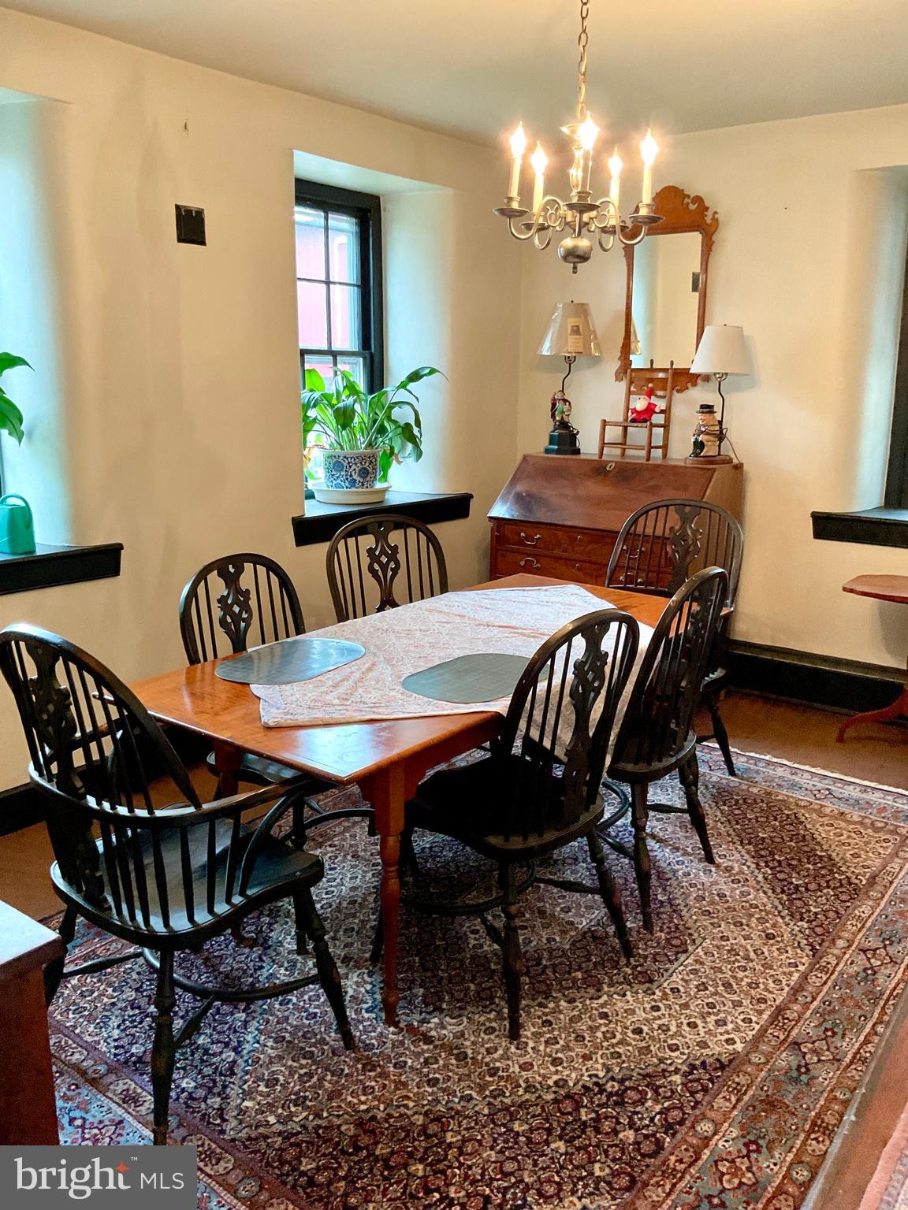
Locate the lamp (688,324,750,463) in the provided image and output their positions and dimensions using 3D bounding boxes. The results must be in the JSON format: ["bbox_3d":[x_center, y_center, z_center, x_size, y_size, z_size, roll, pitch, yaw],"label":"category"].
[{"bbox_3d":[1.186,-0.947,4.545,0.300,0.640,0.290,10,16,37],"label":"lamp"}]

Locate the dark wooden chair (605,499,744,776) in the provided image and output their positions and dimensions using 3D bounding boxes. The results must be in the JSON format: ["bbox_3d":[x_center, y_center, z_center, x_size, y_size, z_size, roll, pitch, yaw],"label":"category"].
[{"bbox_3d":[0.725,0.141,3.810,0.620,1.020,0.600,11,16,38],"label":"dark wooden chair"}]

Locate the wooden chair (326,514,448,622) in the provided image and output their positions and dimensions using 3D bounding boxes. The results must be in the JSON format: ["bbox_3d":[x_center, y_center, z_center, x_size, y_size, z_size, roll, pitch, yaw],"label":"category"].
[{"bbox_3d":[-0.121,0.202,3.605,0.490,0.985,0.585,-8,15,-33],"label":"wooden chair"}]

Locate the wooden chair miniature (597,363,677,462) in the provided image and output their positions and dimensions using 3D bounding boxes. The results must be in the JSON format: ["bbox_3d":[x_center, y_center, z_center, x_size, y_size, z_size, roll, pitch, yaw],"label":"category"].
[{"bbox_3d":[0.869,-0.922,4.810,0.290,0.470,0.250,10,16,37],"label":"wooden chair miniature"}]

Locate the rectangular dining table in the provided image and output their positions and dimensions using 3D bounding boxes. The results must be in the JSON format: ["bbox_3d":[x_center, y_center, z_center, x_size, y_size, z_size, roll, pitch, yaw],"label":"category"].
[{"bbox_3d":[0.026,0.473,2.981,0.850,0.735,1.860,10,16,37],"label":"rectangular dining table"}]

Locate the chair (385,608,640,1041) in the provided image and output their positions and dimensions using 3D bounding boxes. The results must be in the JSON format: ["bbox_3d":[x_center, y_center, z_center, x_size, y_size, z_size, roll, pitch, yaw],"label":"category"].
[{"bbox_3d":[0.146,0.447,2.533,0.585,0.985,0.490,12,17,42],"label":"chair"}]

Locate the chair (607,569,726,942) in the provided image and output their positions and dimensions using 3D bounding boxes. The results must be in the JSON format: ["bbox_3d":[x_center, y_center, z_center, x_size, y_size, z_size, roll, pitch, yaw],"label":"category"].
[{"bbox_3d":[0.514,0.339,3.015,0.585,0.985,0.490,11,16,38],"label":"chair"}]

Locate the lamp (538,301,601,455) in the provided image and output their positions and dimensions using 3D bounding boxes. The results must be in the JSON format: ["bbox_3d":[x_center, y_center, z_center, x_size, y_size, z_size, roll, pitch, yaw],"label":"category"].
[{"bbox_3d":[0.573,-1.117,5.007,0.315,0.760,0.315,0,13,0],"label":"lamp"}]

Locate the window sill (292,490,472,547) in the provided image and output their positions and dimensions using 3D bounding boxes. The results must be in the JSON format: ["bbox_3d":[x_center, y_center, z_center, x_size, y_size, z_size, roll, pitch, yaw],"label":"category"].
[{"bbox_3d":[-0.454,-0.432,4.794,0.410,0.112,1.205,10,16,37],"label":"window sill"}]

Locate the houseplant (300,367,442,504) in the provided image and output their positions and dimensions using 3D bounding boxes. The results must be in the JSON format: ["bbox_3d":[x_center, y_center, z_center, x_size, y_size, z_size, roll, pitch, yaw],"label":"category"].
[{"bbox_3d":[-0.422,-0.778,4.664,0.580,0.620,0.640,10,16,37],"label":"houseplant"}]

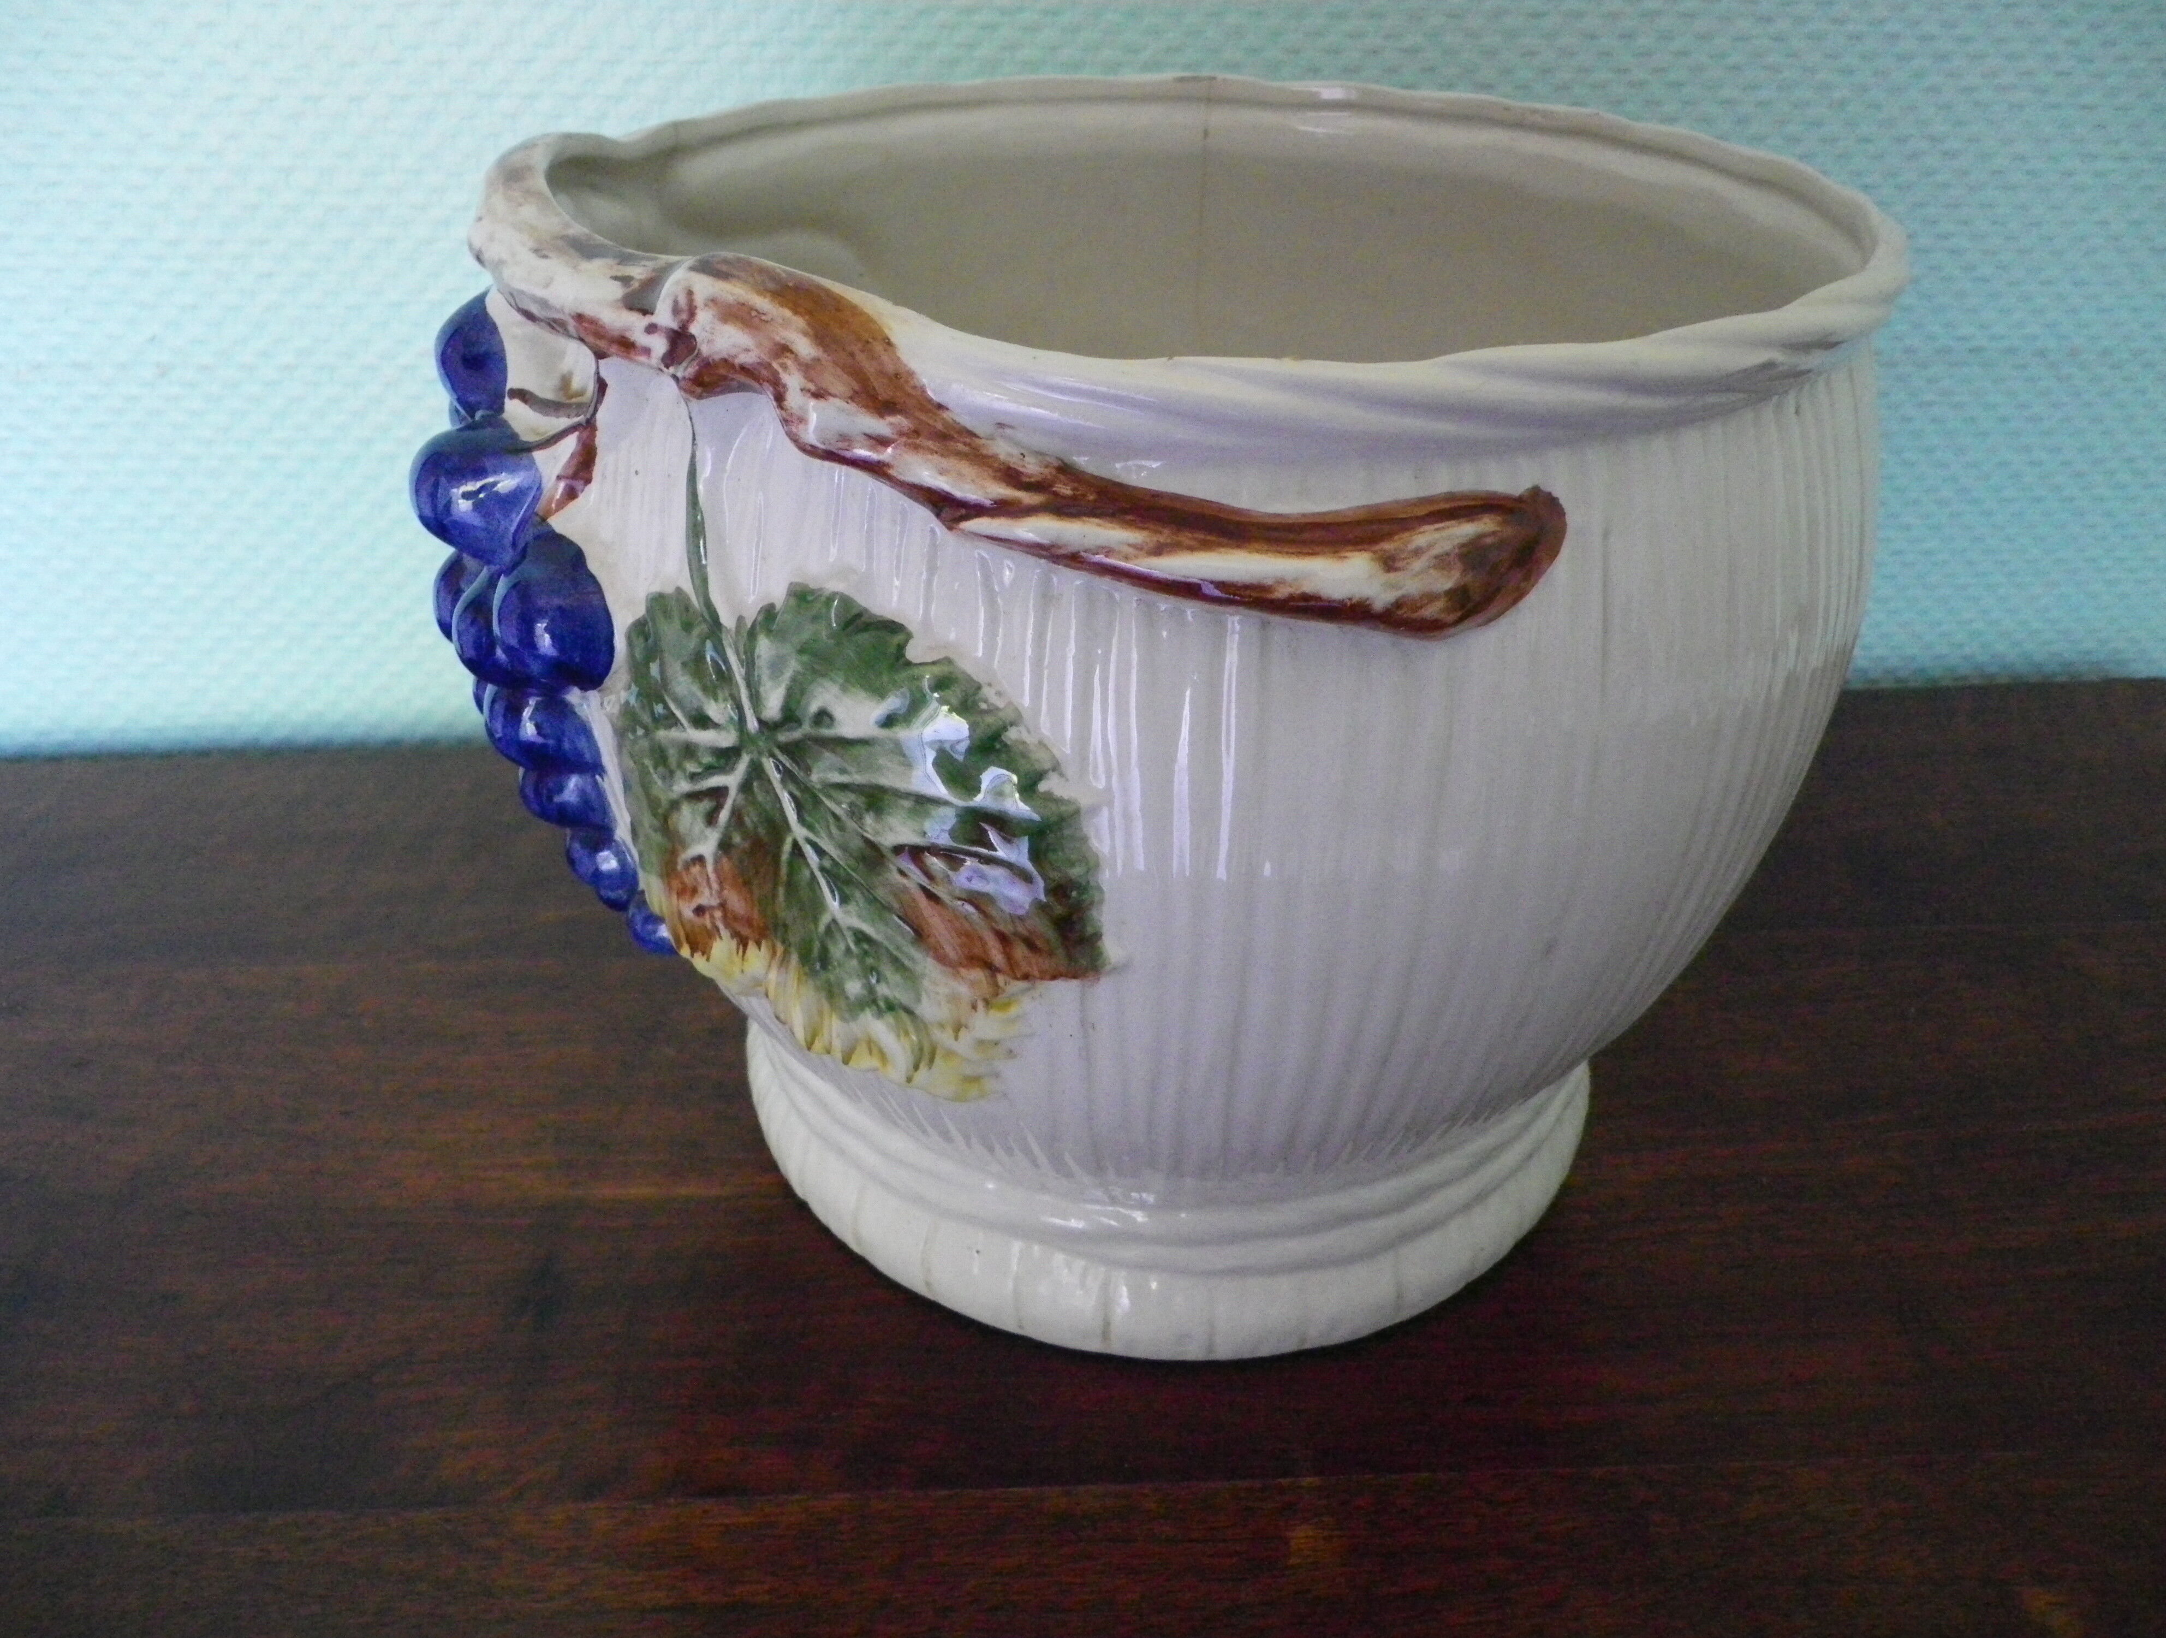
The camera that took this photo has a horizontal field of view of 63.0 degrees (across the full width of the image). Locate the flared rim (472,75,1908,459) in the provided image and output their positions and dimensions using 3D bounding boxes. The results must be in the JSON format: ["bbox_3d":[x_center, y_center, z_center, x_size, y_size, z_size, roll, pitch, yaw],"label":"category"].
[{"bbox_3d":[0.021,-0.118,0.351,0.266,0.021,0.260,-4,31,-8],"label":"flared rim"}]

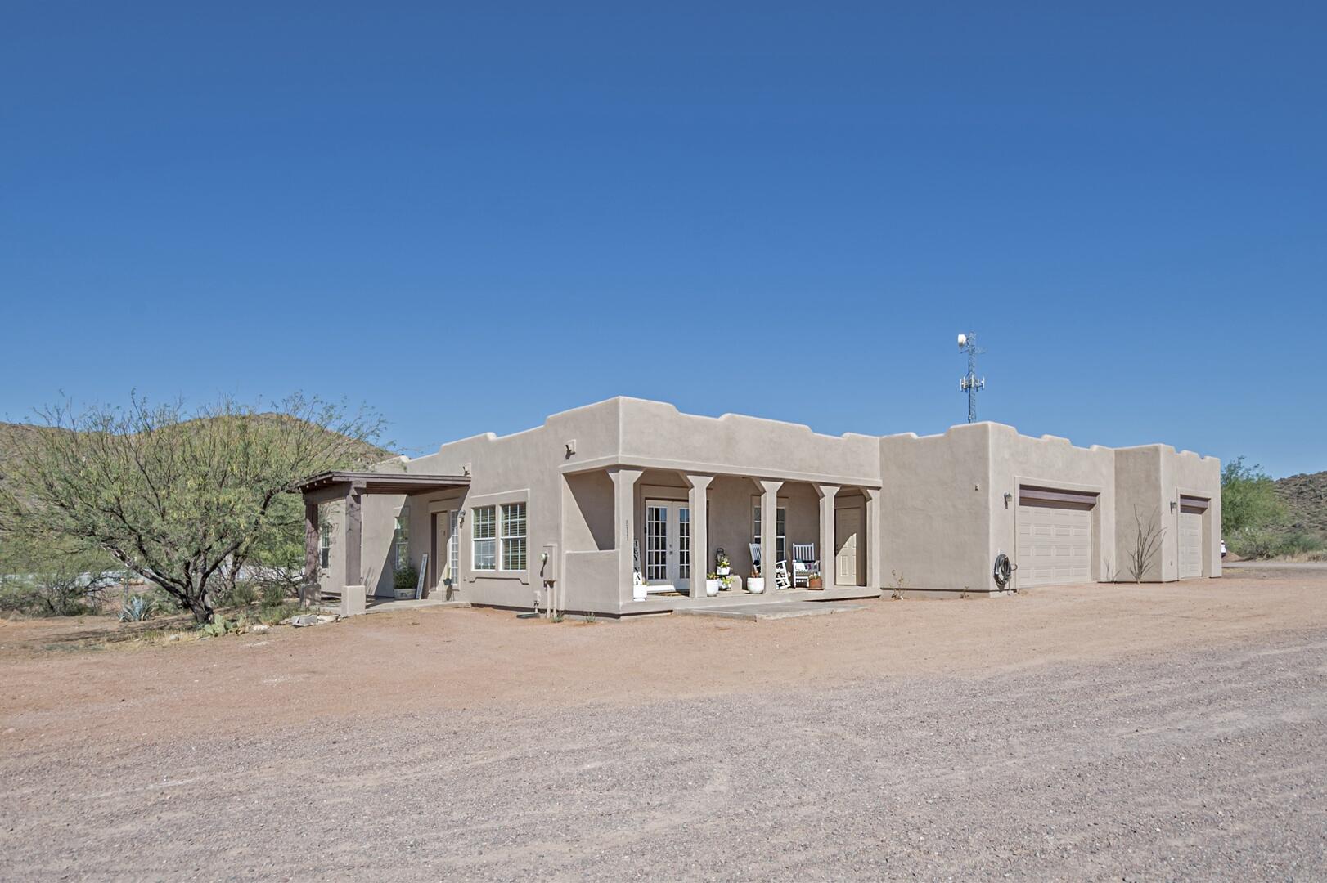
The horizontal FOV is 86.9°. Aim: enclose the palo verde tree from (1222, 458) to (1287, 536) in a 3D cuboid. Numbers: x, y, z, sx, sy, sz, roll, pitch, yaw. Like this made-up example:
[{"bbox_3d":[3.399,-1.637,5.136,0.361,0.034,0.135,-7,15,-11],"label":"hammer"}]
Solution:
[{"bbox_3d":[45.487,4.767,55.000,6.000,7.200,6.000,8,-12,-40],"label":"palo verde tree"}]

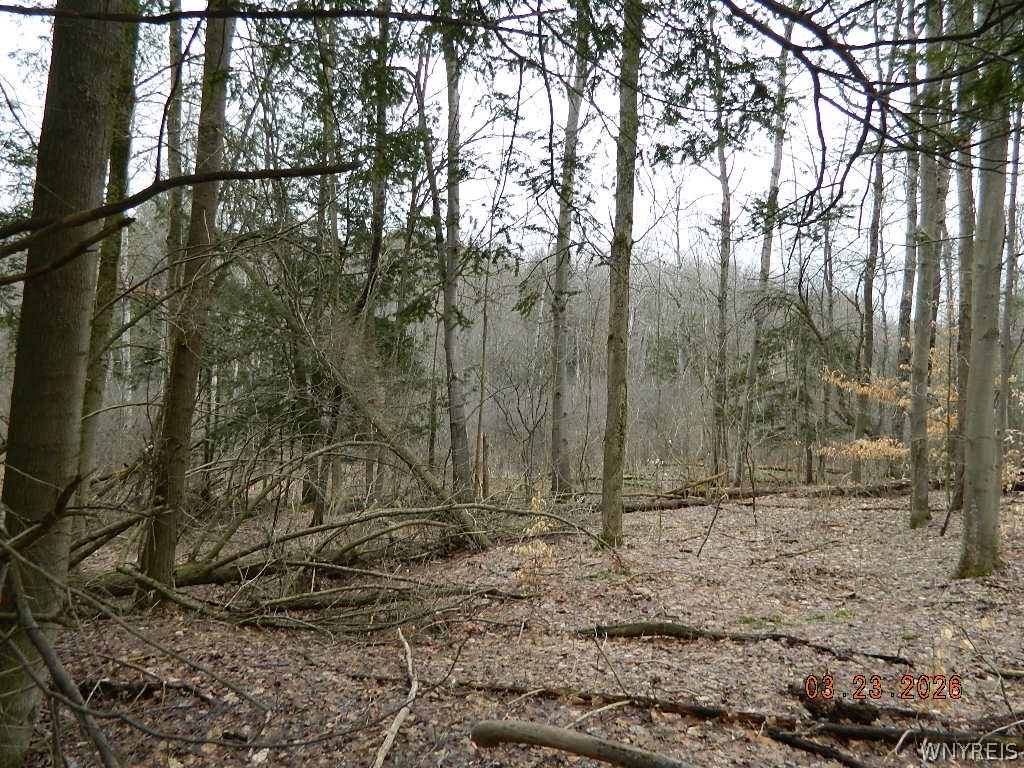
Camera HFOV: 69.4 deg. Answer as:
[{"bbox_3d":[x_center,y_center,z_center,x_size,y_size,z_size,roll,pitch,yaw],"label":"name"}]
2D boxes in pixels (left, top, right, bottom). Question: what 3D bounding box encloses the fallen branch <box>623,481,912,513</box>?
[{"bbox_3d":[5.566,2.222,15.005,8.451,0.320,0.400,3,-3,-30],"label":"fallen branch"}]

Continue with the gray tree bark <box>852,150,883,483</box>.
[{"bbox_3d":[9.654,-1.853,20.047,0.360,9.139,0.360,4,-3,25],"label":"gray tree bark"}]

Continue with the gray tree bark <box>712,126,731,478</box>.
[{"bbox_3d":[6.143,-2.488,21.888,0.360,10.464,0.360,1,-3,16],"label":"gray tree bark"}]

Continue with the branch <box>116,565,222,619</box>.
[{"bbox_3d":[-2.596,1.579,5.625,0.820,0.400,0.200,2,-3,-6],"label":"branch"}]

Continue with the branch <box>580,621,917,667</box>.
[{"bbox_3d":[1.549,1.759,5.131,2.192,0.140,0.250,1,-3,12],"label":"branch"}]

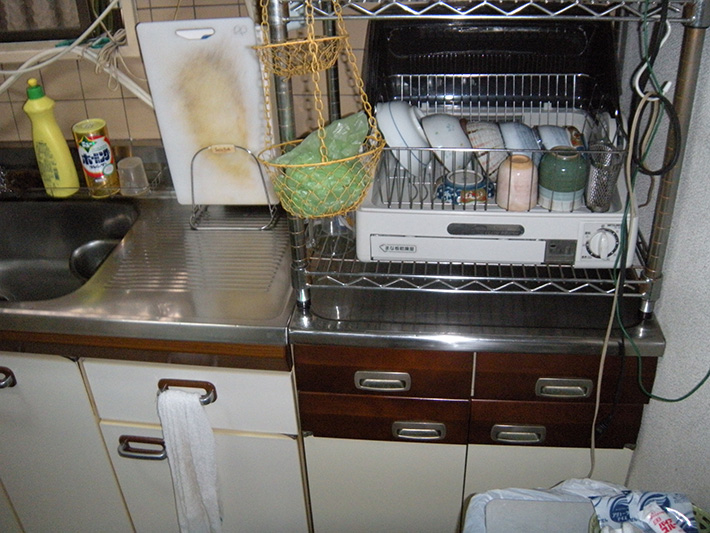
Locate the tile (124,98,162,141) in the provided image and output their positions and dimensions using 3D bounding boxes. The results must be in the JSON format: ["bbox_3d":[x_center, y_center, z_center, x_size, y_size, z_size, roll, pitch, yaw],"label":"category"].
[{"bbox_3d":[-0.479,-0.342,1.655,0.099,0.099,0.008,2,30,8],"label":"tile"}]

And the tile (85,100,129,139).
[{"bbox_3d":[-0.575,-0.343,1.671,0.099,0.099,0.008,2,30,8],"label":"tile"}]

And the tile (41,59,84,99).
[{"bbox_3d":[-0.671,-0.428,1.642,0.099,0.099,0.008,2,30,8],"label":"tile"}]

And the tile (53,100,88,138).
[{"bbox_3d":[-0.669,-0.344,1.688,0.099,0.099,0.008,2,30,8],"label":"tile"}]

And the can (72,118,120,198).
[{"bbox_3d":[-0.582,-0.242,1.624,0.076,0.160,0.076,-13,31,-17],"label":"can"}]

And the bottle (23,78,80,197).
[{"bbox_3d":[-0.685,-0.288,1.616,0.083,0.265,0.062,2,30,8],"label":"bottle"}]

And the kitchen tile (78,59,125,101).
[{"bbox_3d":[-0.577,-0.427,1.624,0.099,0.099,0.008,2,30,8],"label":"kitchen tile"}]

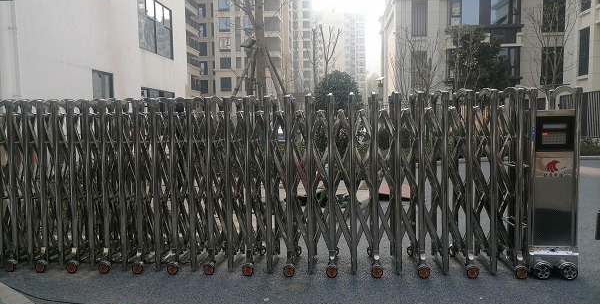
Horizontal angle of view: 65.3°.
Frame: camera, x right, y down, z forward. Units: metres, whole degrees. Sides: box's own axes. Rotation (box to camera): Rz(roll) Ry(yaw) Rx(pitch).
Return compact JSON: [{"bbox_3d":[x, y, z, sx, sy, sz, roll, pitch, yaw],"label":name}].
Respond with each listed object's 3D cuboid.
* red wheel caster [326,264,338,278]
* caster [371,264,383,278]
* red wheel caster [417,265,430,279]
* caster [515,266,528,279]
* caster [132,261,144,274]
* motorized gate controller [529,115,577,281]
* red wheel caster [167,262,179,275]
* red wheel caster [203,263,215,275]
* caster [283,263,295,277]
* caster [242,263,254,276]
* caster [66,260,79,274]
[{"bbox_3d":[0.284,1.049,4.137,0.100,0.112,0.055,0,5,5],"label":"red wheel caster"},{"bbox_3d":[0.678,1.045,4.109,0.100,0.112,0.055,0,5,5],"label":"caster"},{"bbox_3d":[1.083,1.042,4.083,0.100,0.112,0.055,0,5,5],"label":"red wheel caster"},{"bbox_3d":[1.908,1.035,4.025,0.100,0.112,0.055,0,5,5],"label":"caster"},{"bbox_3d":[-1.489,1.068,4.315,0.106,0.112,0.055,-1,4,5],"label":"caster"},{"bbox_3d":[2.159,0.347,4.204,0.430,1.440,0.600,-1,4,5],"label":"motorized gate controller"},{"bbox_3d":[-1.167,1.066,4.284,0.106,0.112,0.055,-1,4,5],"label":"red wheel caster"},{"bbox_3d":[-0.818,1.056,4.237,0.100,0.112,0.055,0,5,5],"label":"red wheel caster"},{"bbox_3d":[-0.093,1.052,4.167,0.100,0.112,0.055,0,5,5],"label":"caster"},{"bbox_3d":[-0.464,1.060,4.221,0.106,0.112,0.055,-1,4,5],"label":"caster"},{"bbox_3d":[-2.107,1.065,4.342,0.100,0.112,0.055,0,5,5],"label":"caster"}]

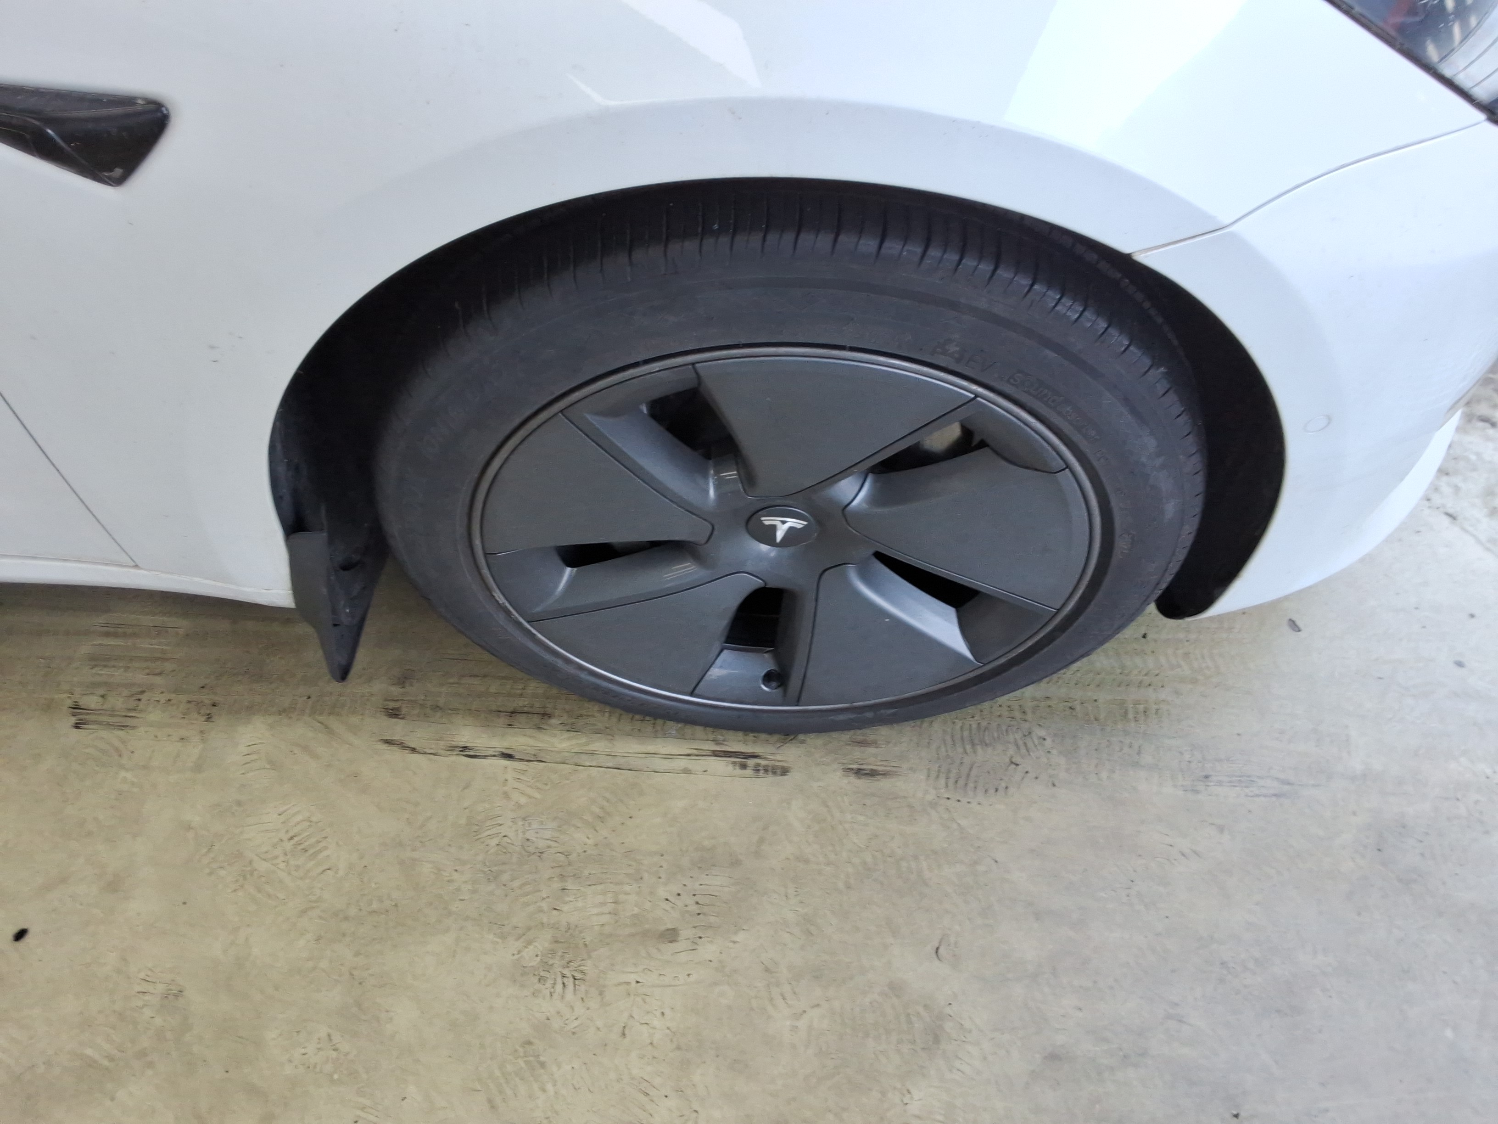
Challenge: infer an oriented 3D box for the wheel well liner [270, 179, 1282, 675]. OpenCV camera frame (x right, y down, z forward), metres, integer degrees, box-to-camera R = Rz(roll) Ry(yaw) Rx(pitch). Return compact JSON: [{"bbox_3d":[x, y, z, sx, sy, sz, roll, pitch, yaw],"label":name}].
[{"bbox_3d":[0.010,-0.163,0.982,0.850,0.580,0.290,1,55,1],"label":"wheel well liner"}]

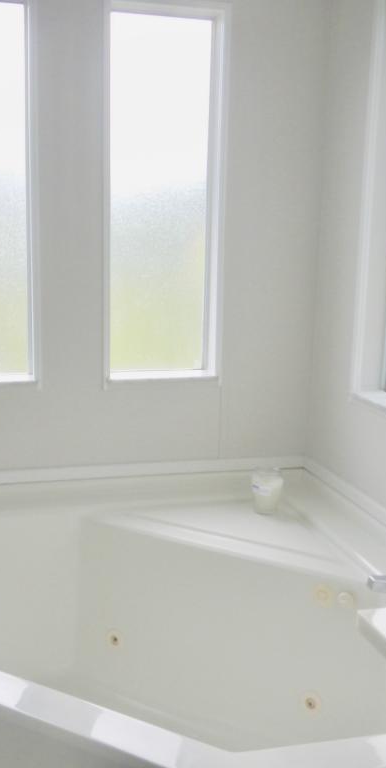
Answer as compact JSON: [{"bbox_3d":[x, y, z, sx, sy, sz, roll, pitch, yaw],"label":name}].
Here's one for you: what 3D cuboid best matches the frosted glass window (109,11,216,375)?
[{"bbox_3d":[-0.109,-0.584,2.630,0.345,1.100,0.060,-2,11,-15],"label":"frosted glass window"}]

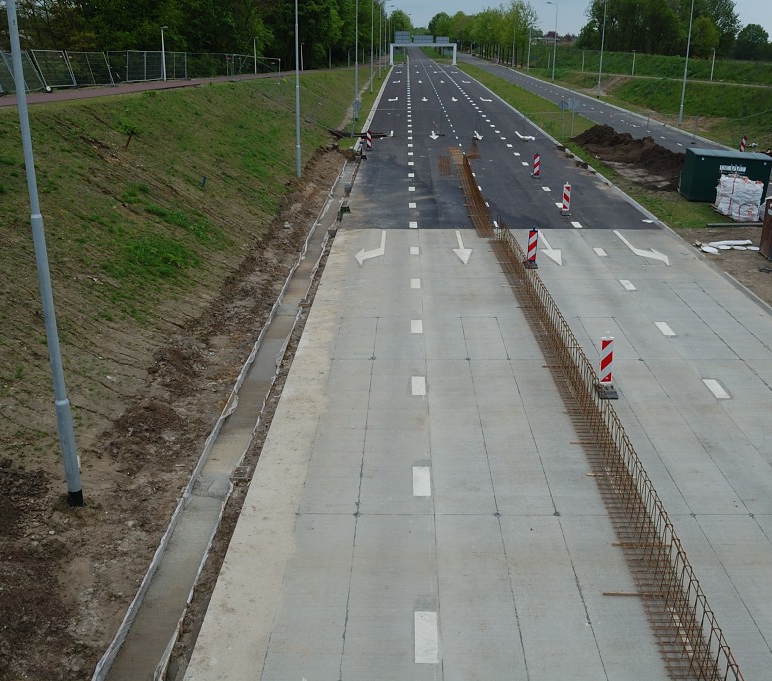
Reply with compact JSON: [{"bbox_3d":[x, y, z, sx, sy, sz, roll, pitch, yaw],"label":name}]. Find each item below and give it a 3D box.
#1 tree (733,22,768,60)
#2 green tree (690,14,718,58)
[{"bbox_3d":[80.747,-66.126,170.000,7.340,8.150,7.340,9,22,22],"label":"tree"},{"bbox_3d":[53.955,-51.414,130.000,4.360,7.190,4.360,8,21,20],"label":"green tree"}]

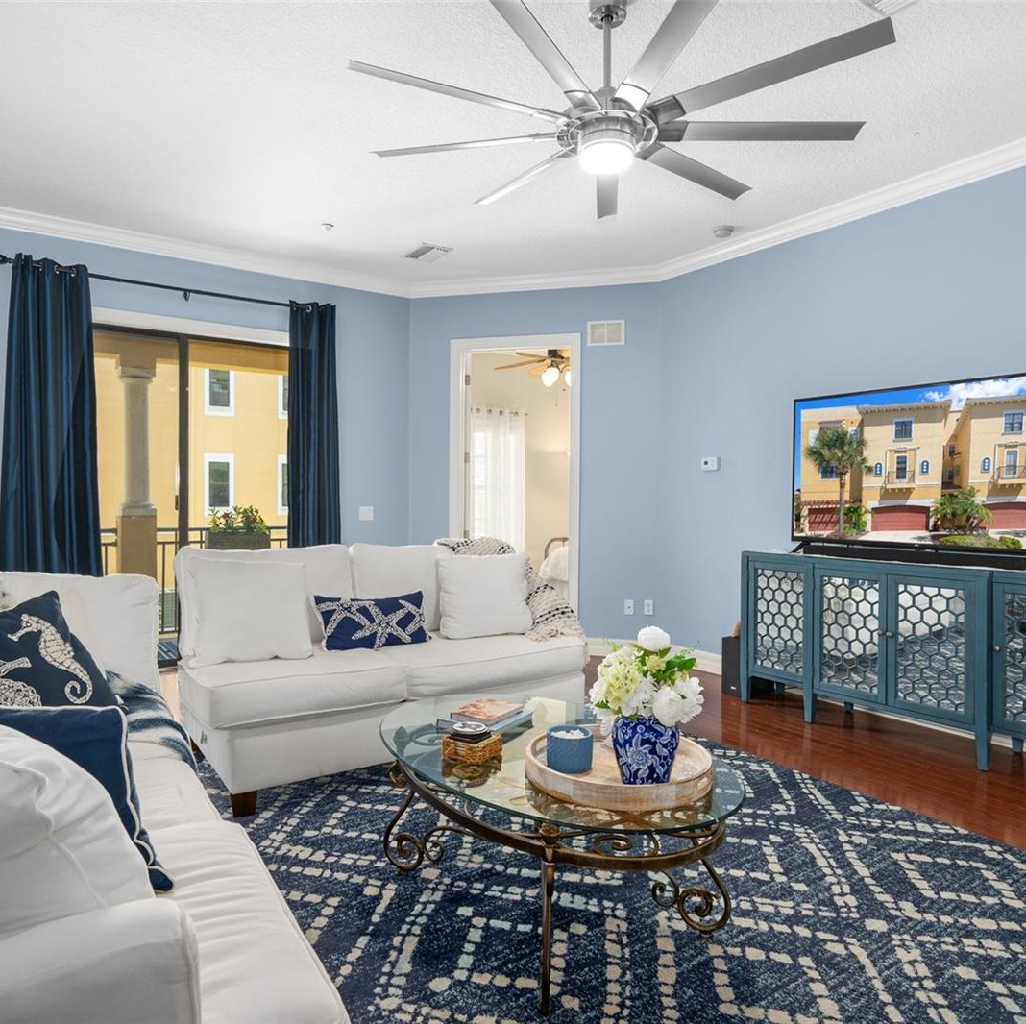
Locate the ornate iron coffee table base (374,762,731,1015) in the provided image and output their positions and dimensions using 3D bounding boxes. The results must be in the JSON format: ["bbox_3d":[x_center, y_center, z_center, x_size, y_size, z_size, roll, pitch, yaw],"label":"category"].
[{"bbox_3d":[0.094,0.977,2.276,0.784,0.481,1.246,-1,1,-35],"label":"ornate iron coffee table base"}]

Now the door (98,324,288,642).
[{"bbox_3d":[-2.327,-0.046,5.123,1.834,2.385,0.101,-1,1,-35],"label":"door"}]

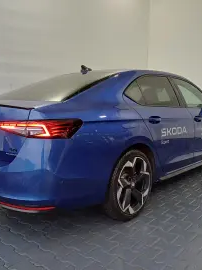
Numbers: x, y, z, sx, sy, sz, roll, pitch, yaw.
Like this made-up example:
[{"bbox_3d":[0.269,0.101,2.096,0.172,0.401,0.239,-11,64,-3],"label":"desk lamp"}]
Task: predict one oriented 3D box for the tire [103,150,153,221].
[{"bbox_3d":[0.232,0.449,2.437,0.235,0.668,0.668,8,11,42],"label":"tire"}]

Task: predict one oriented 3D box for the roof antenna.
[{"bbox_3d":[-0.167,-0.750,2.993,0.065,0.078,0.160,8,11,42],"label":"roof antenna"}]

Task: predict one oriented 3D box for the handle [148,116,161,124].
[{"bbox_3d":[0.520,-0.141,2.484,0.050,0.060,0.215,8,11,42],"label":"handle"}]

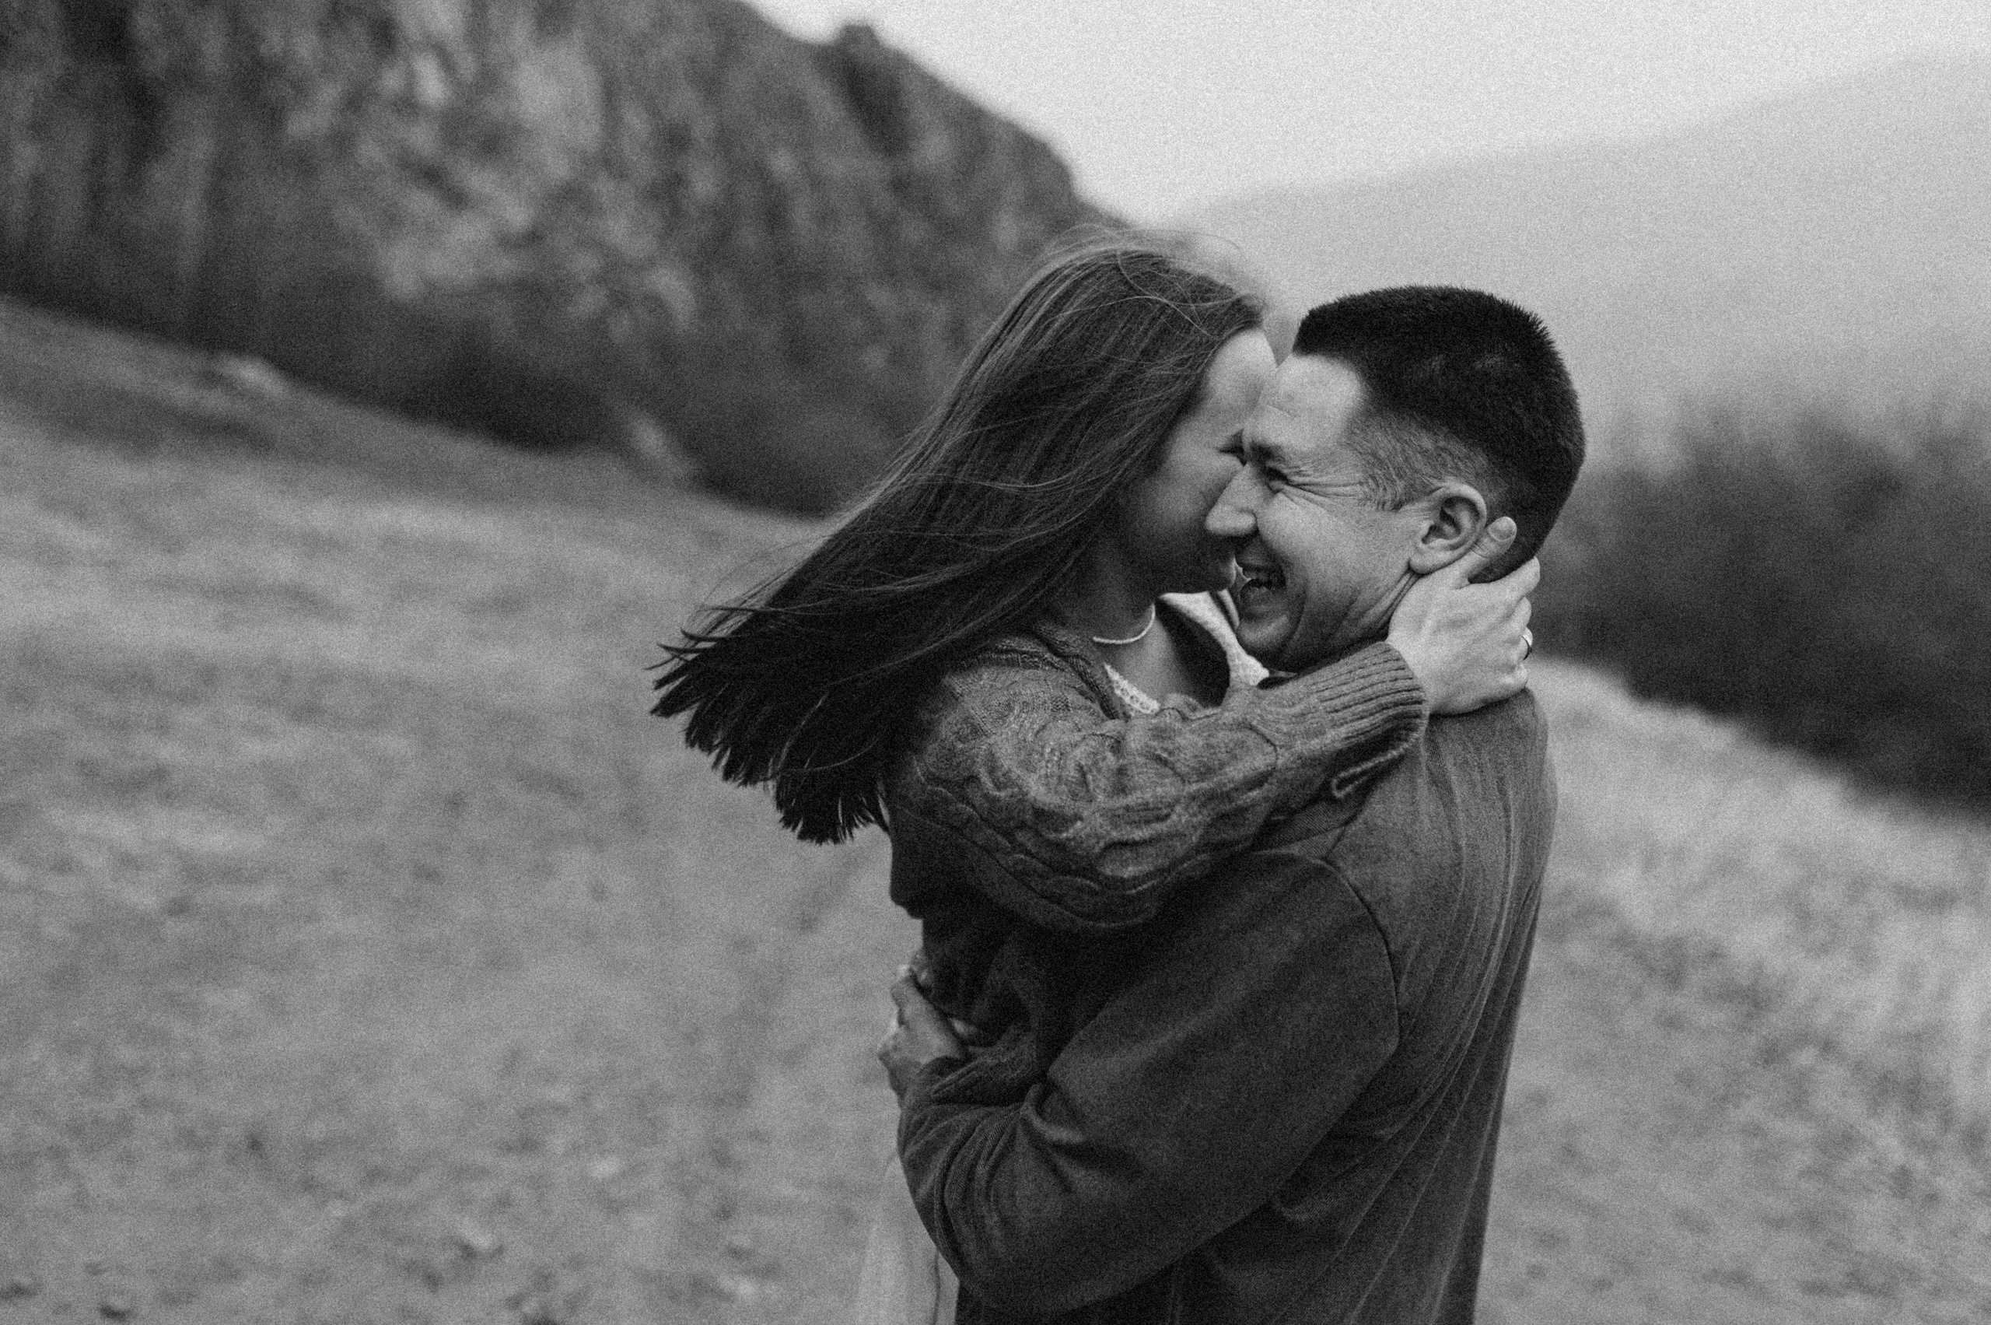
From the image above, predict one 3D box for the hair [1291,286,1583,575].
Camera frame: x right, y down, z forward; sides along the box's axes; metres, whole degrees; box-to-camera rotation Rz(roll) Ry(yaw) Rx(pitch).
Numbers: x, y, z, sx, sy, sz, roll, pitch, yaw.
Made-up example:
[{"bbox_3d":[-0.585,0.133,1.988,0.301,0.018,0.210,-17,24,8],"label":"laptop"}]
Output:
[{"bbox_3d":[0.278,-0.145,1.210,0.190,0.178,0.168,10,1,7],"label":"hair"}]

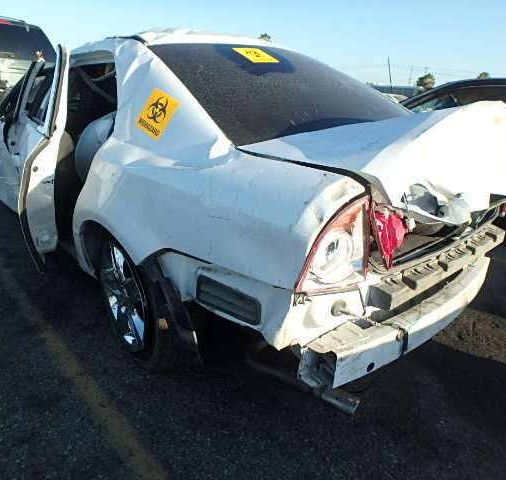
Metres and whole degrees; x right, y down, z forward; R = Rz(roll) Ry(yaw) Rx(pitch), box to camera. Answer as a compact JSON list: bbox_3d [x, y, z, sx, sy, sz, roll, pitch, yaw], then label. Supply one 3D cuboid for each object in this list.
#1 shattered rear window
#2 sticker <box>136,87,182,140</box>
[{"bbox_3d":[0.191,-0.724,1.786,1.270,0.140,0.850,-16,52,-38],"label":"shattered rear window"},{"bbox_3d":[-0.367,-0.486,1.493,0.173,0.165,0.010,38,8,32],"label":"sticker"}]

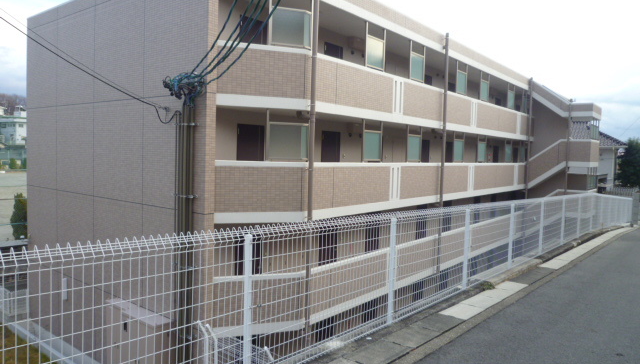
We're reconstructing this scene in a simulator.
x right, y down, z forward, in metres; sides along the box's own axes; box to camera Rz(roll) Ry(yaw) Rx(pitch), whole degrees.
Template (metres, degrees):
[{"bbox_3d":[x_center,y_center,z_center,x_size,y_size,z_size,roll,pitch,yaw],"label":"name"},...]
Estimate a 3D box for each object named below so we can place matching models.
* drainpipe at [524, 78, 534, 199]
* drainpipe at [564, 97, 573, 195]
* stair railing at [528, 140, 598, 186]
[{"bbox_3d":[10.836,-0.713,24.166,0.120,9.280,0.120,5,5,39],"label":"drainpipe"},{"bbox_3d":[12.251,-0.264,22.981,0.120,7.610,0.120,5,5,39],"label":"drainpipe"},{"bbox_3d":[12.661,-0.889,24.216,3.087,2.591,2.227,5,5,39],"label":"stair railing"}]

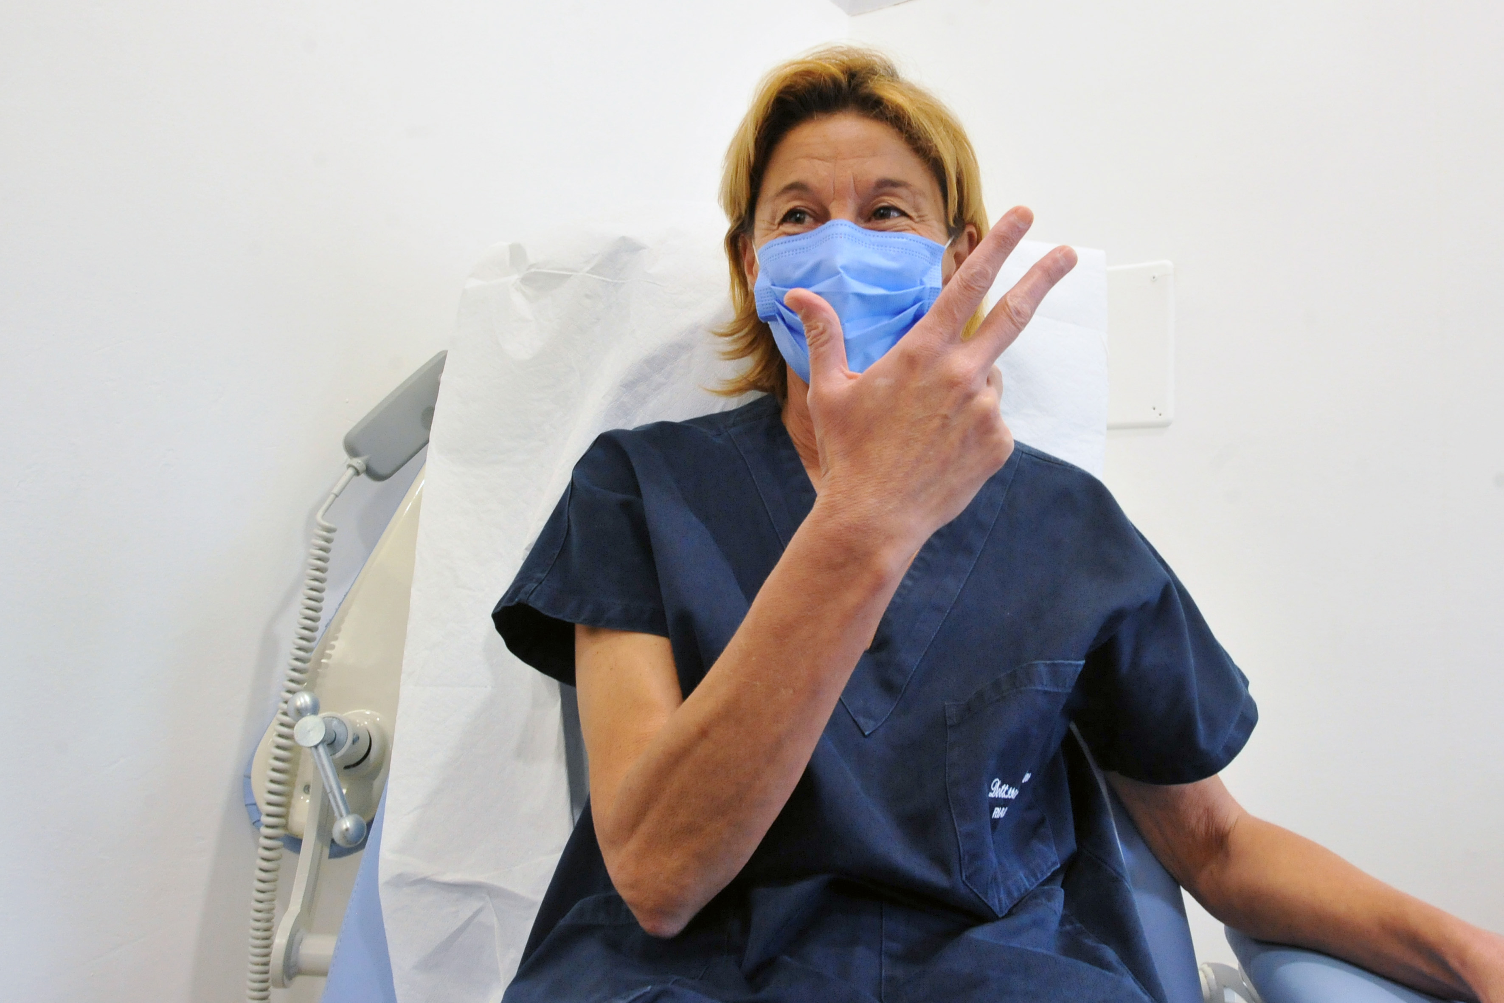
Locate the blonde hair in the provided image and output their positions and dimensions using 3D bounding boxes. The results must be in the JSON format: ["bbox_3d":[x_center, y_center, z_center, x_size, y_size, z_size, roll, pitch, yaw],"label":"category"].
[{"bbox_3d":[0.078,-0.220,0.657,0.212,0.277,0.205,-2,-2,12],"label":"blonde hair"}]

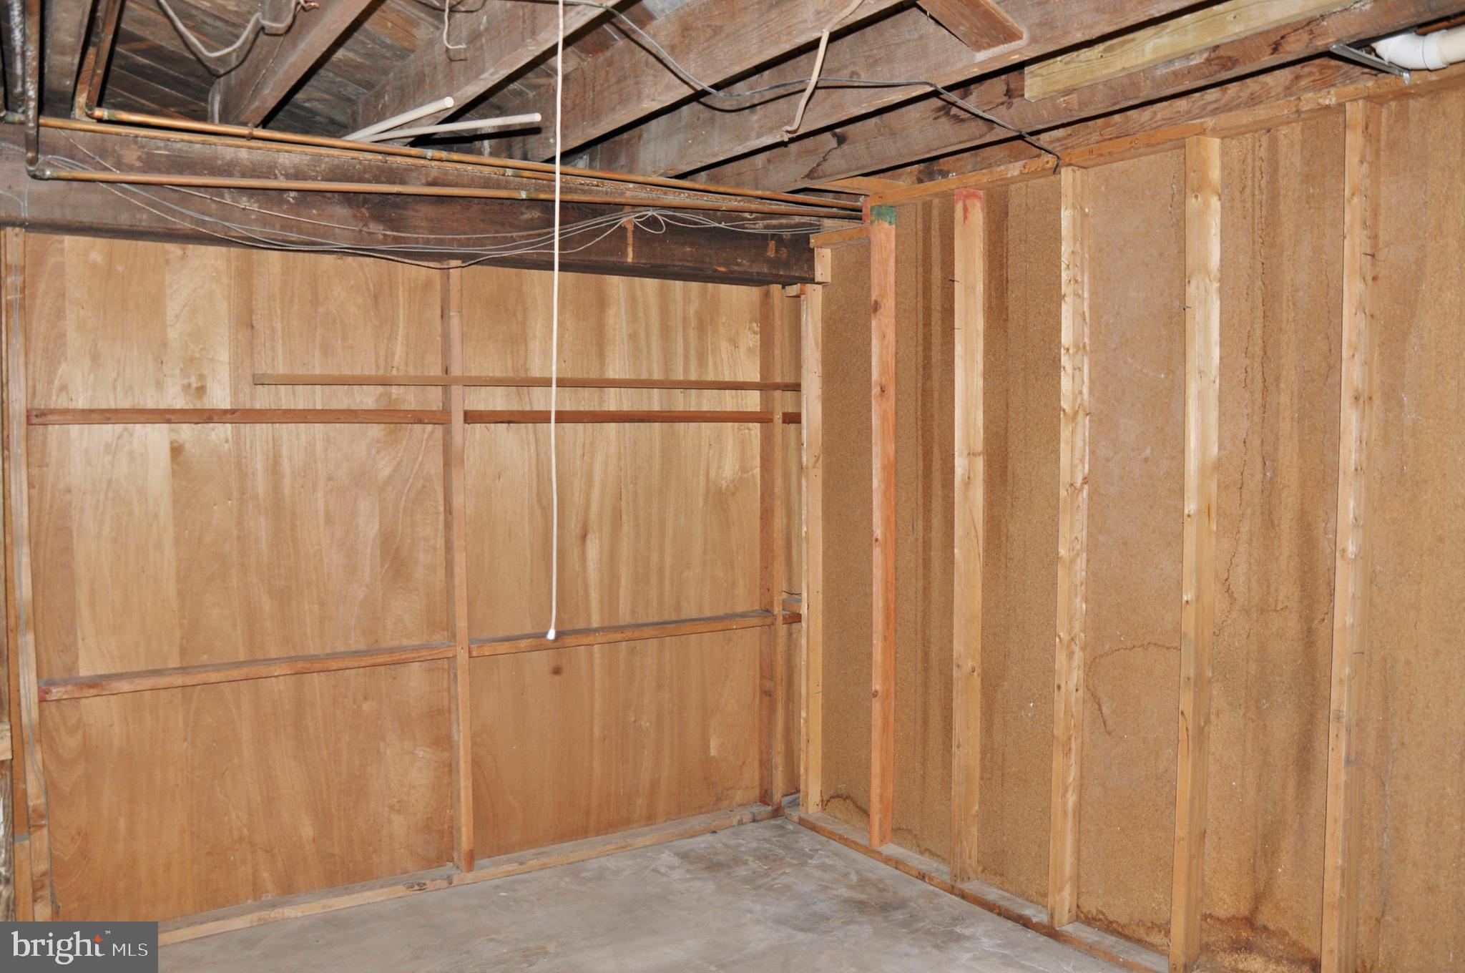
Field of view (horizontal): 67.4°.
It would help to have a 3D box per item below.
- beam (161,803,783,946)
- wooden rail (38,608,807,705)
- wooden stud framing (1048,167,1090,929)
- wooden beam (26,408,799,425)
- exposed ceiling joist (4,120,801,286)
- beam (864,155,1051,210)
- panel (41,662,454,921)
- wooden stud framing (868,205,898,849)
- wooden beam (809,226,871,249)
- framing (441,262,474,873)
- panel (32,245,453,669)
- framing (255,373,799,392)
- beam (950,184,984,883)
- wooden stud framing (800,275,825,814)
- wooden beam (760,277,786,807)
[{"bbox_3d":[-0.845,1.380,3.994,2.409,0.038,0.093,-2,4,-29],"label":"beam"},{"bbox_3d":[-0.900,0.560,3.769,2.527,0.038,0.088,-2,4,-29],"label":"wooden rail"},{"bbox_3d":[1.051,0.204,3.419,0.090,2.361,0.038,-3,4,-37],"label":"wooden stud framing"},{"bbox_3d":[-0.857,-0.229,3.659,2.507,0.045,0.085,-2,4,-29],"label":"wooden beam"},{"bbox_3d":[-0.872,-0.853,3.481,2.580,0.255,0.230,-2,4,-29],"label":"exposed ceiling joist"},{"bbox_3d":[0.788,-1.015,3.695,0.090,0.040,0.832,-3,4,-37],"label":"beam"},{"bbox_3d":[-1.464,0.943,3.454,1.175,0.705,0.018,-2,4,-29],"label":"panel"},{"bbox_3d":[0.560,0.165,4.064,0.090,2.368,0.038,-3,4,-37],"label":"wooden stud framing"},{"bbox_3d":[0.416,-0.893,3.946,0.086,0.042,0.300,-3,4,-39],"label":"wooden beam"},{"bbox_3d":[-0.966,0.294,3.870,0.038,2.144,0.093,-2,4,-29],"label":"framing"},{"bbox_3d":[-1.470,-0.088,3.394,1.183,1.270,0.018,-2,4,-29],"label":"panel"},{"bbox_3d":[-0.585,-0.352,3.738,1.927,0.034,0.030,-2,4,-29],"label":"framing"},{"bbox_3d":[0.803,0.186,3.748,0.090,2.362,0.038,-3,4,-37],"label":"beam"},{"bbox_3d":[0.321,0.265,4.414,0.090,2.129,0.038,-3,4,-37],"label":"wooden stud framing"},{"bbox_3d":[0.160,0.256,4.490,0.040,2.139,0.091,-2,4,-29],"label":"wooden beam"}]

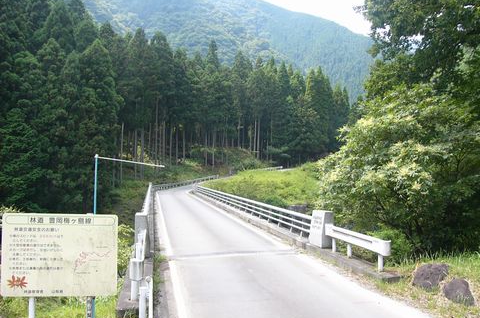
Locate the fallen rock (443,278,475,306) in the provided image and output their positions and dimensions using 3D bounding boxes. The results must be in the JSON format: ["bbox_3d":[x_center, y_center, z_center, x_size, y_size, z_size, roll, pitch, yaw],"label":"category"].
[{"bbox_3d":[4.140,2.510,9.220,0.550,0.400,0.460,-1,-2,24],"label":"fallen rock"}]

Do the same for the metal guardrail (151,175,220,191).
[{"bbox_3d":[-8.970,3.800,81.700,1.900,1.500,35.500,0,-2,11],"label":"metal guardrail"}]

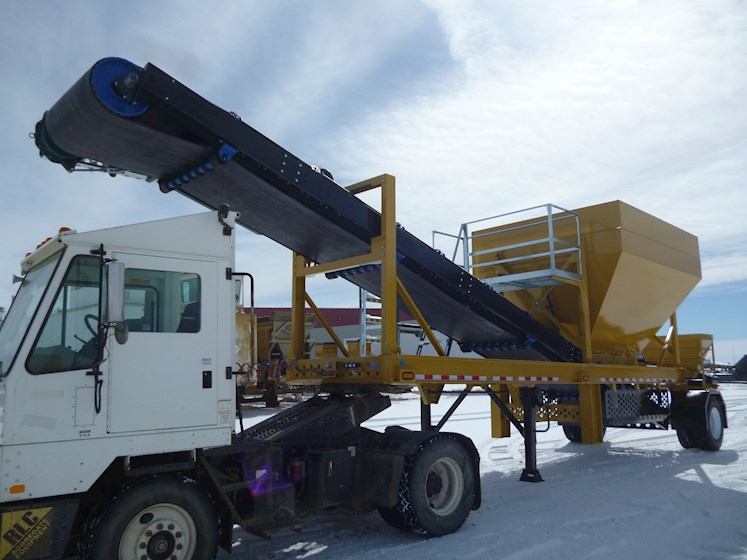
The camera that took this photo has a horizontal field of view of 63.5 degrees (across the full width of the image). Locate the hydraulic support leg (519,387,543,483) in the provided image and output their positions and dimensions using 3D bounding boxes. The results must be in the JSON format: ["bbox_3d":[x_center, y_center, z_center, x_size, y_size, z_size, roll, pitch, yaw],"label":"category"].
[{"bbox_3d":[2.165,2.125,8.366,0.230,1.280,0.220,9,-13,-43],"label":"hydraulic support leg"}]

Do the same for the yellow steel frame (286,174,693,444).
[{"bbox_3d":[2.771,1.062,10.473,9.000,3.360,2.000,9,-13,-43],"label":"yellow steel frame"}]

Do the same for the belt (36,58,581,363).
[{"bbox_3d":[0.264,-0.073,8.204,8.693,0.570,1.360,29,-26,-38],"label":"belt"}]

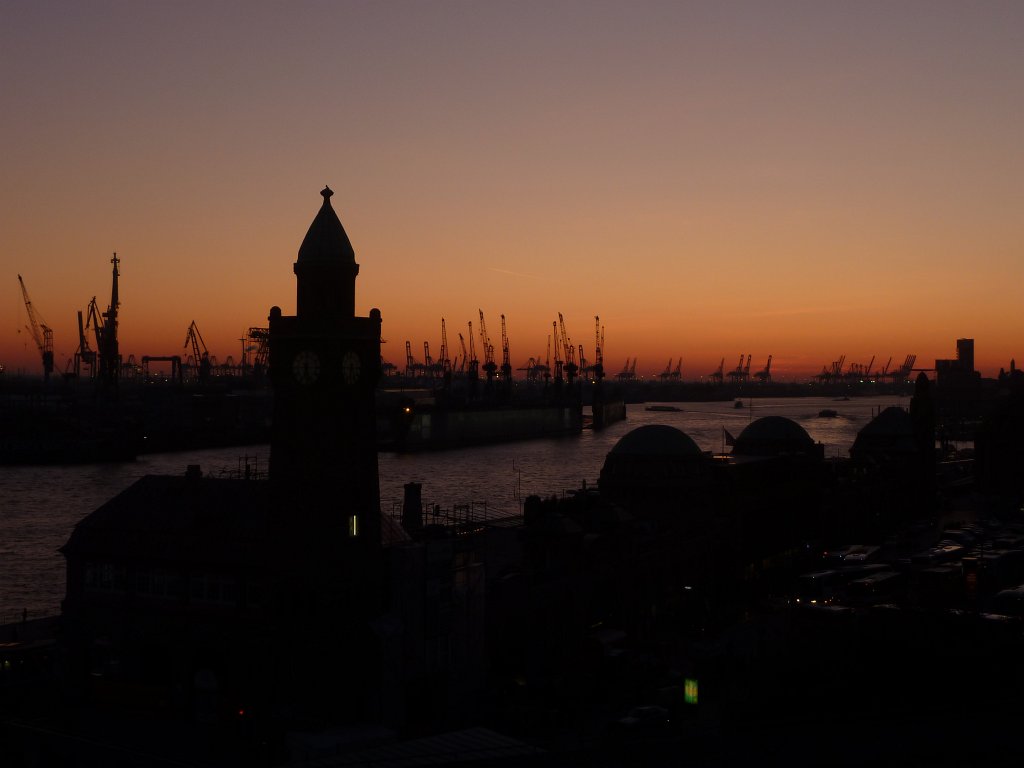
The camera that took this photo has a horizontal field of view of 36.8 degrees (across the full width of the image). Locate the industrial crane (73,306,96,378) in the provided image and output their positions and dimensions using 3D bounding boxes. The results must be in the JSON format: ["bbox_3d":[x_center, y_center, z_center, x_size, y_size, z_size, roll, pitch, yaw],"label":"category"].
[{"bbox_3d":[-333.510,-31.600,1200.000,18.720,57.730,15.000,0,0,-6],"label":"industrial crane"}]

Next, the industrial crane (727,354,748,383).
[{"bbox_3d":[616.000,-39.600,4200.000,50.000,82.000,25.000,0,0,26],"label":"industrial crane"}]

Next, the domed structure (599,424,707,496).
[{"bbox_3d":[19.000,10.340,208.000,14.600,9.600,14.600,0,0,0],"label":"domed structure"}]

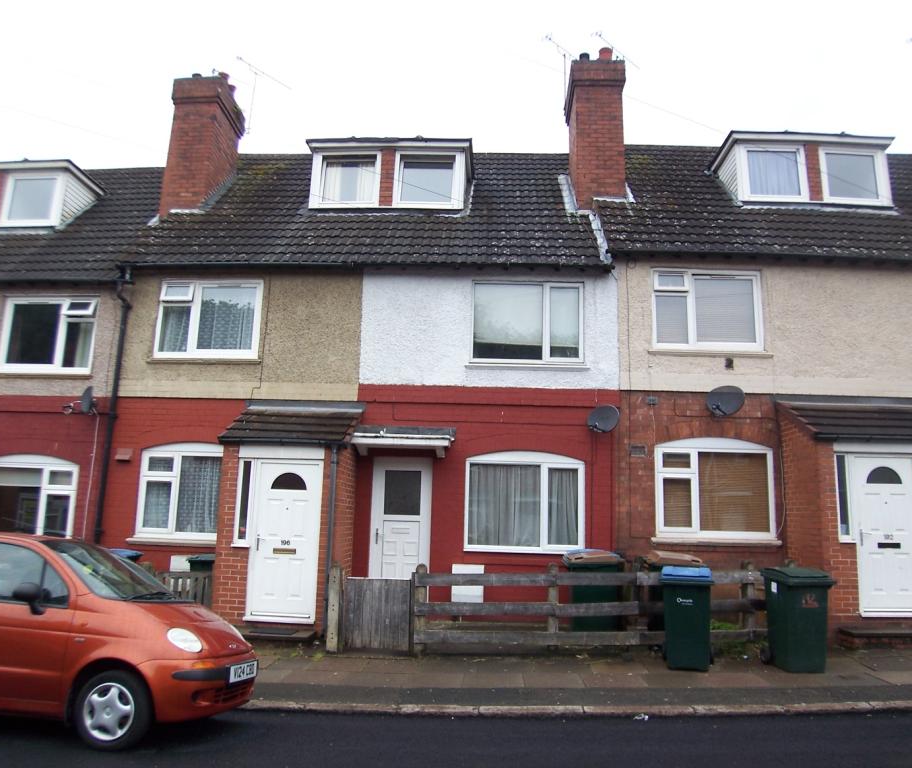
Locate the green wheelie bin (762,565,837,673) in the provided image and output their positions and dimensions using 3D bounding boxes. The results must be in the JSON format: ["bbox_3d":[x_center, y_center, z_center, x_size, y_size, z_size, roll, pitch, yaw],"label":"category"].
[{"bbox_3d":[3.721,2.590,7.465,0.570,1.070,0.720,1,-10,3],"label":"green wheelie bin"}]

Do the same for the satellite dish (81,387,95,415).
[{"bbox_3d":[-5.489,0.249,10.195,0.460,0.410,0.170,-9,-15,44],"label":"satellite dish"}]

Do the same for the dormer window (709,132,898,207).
[{"bbox_3d":[6.098,-3.549,12.091,2.820,1.280,1.350,1,-10,3],"label":"dormer window"}]

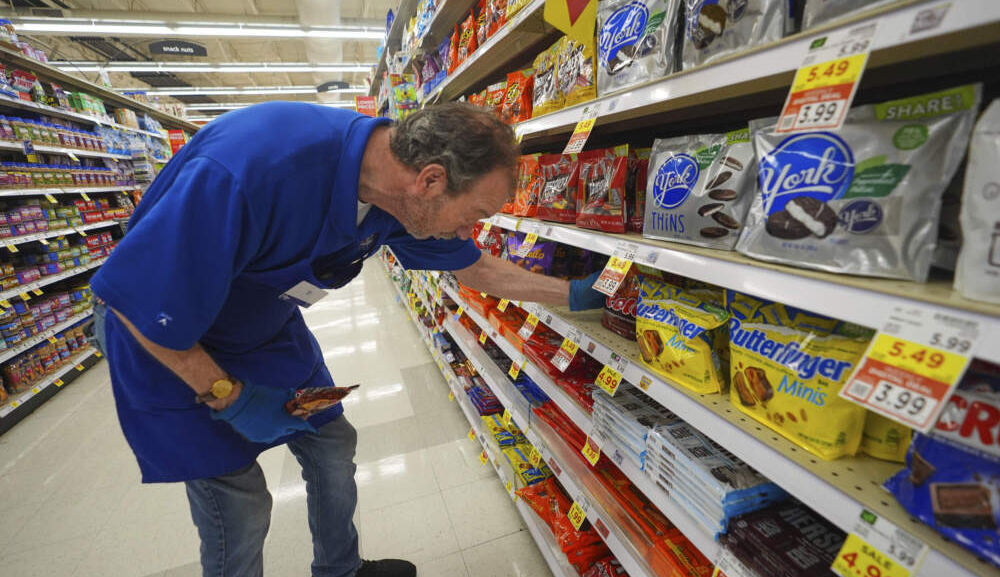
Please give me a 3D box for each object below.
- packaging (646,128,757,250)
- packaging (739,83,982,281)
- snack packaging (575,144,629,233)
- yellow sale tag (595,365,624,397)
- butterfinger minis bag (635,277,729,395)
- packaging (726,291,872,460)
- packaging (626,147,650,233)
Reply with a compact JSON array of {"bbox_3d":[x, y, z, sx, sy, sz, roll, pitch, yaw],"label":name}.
[{"bbox_3d":[0.321,-0.159,0.717,0.059,0.173,0.206,-8,15,-18],"label":"packaging"},{"bbox_3d":[0.390,-0.117,0.526,0.060,0.180,0.226,-8,15,-18],"label":"packaging"},{"bbox_3d":[0.229,-0.213,0.951,0.052,0.169,0.178,-8,15,-18],"label":"snack packaging"},{"bbox_3d":[0.212,0.179,0.869,0.005,0.045,0.060,18,6,-23],"label":"yellow sale tag"},{"bbox_3d":[0.317,0.074,0.760,0.066,0.150,0.182,-9,16,-22],"label":"butterfinger minis bag"},{"bbox_3d":[0.397,0.101,0.593,0.067,0.174,0.183,-8,15,-18],"label":"packaging"},{"bbox_3d":[0.282,-0.218,0.965,0.052,0.164,0.178,-8,15,-18],"label":"packaging"}]

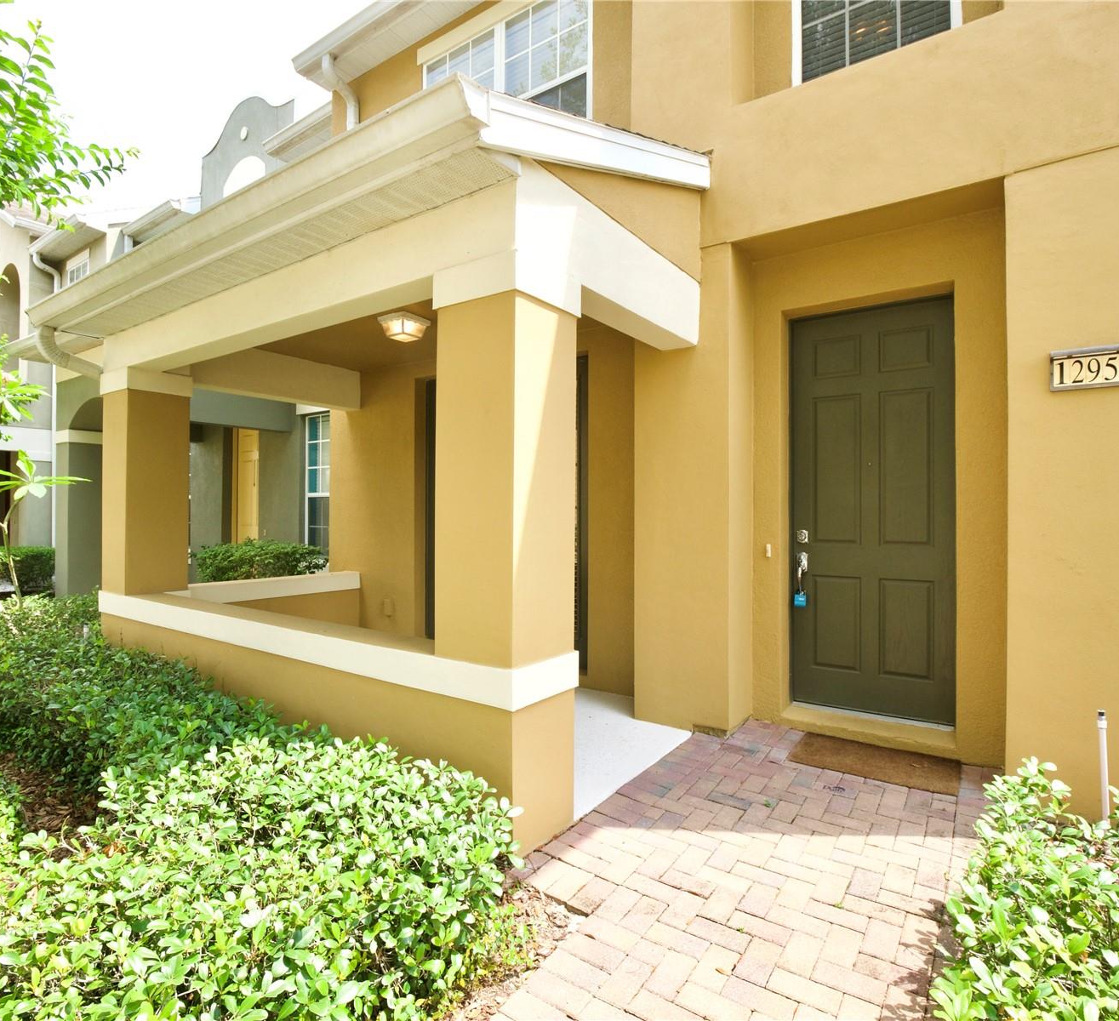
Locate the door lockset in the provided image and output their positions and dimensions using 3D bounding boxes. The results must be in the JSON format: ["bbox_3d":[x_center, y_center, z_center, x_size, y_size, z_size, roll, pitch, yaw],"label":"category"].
[{"bbox_3d":[1.543,0.439,4.013,0.075,0.361,0.085,0,0,35],"label":"door lockset"}]

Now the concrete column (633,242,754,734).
[{"bbox_3d":[0.867,-0.119,4.056,0.622,2.907,0.463,0,0,35],"label":"concrete column"}]

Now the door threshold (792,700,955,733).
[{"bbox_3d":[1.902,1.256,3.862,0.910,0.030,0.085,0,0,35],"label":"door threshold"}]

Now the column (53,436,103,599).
[{"bbox_3d":[-6.015,0.150,7.938,0.410,2.310,0.410,0,0,35],"label":"column"}]

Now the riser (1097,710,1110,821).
[{"bbox_3d":[2.169,1.060,2.500,0.035,0.541,0.035,-2,0,35],"label":"riser"}]

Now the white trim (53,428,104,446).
[{"bbox_3d":[-6.013,-0.930,7.936,0.430,0.160,0.430,0,0,35],"label":"white trim"}]

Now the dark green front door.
[{"bbox_3d":[1.899,0.007,3.838,0.915,2.450,0.050,0,0,35],"label":"dark green front door"}]

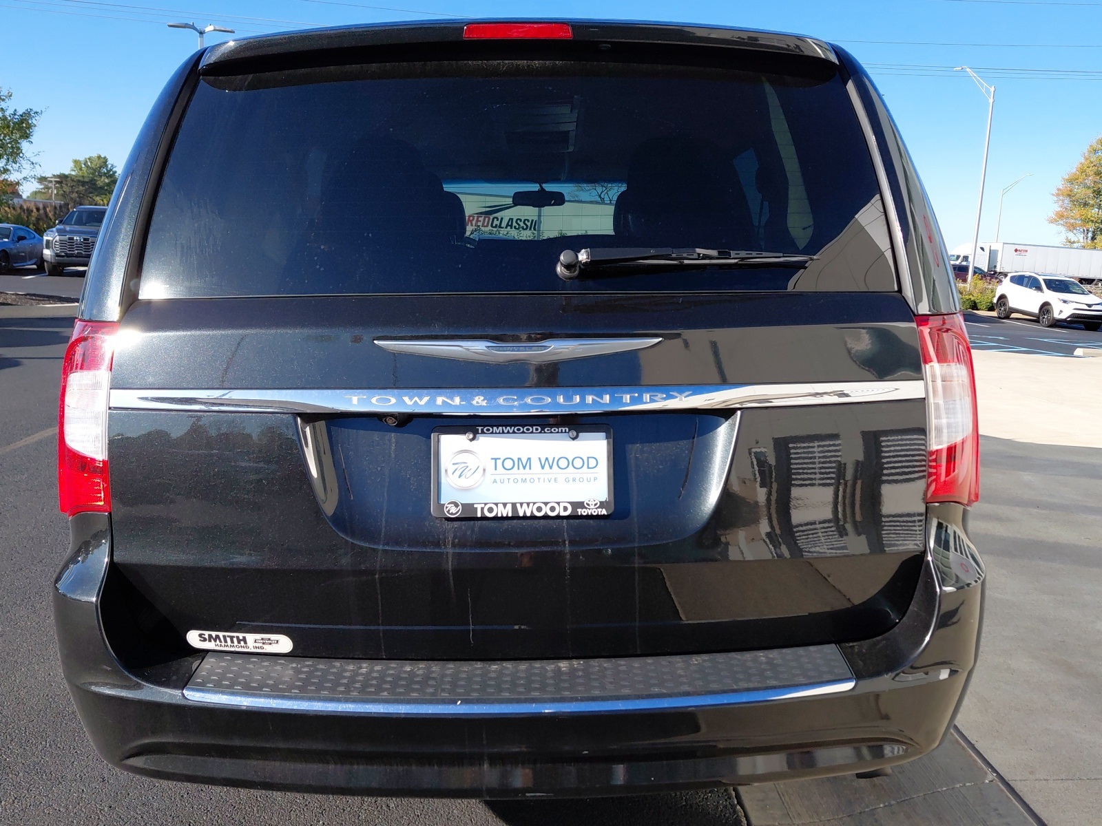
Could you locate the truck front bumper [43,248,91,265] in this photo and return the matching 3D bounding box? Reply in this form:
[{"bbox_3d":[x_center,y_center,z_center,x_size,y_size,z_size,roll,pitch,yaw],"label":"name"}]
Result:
[{"bbox_3d":[-12.870,-4.280,21.900,2.000,0.430,0.520,0,10,-15],"label":"truck front bumper"}]

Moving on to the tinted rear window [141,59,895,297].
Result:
[{"bbox_3d":[-0.056,-0.392,1.374,1.310,0.440,0.110,0,-11,-1],"label":"tinted rear window"}]

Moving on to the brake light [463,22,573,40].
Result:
[{"bbox_3d":[-0.054,-0.632,1.317,0.180,0.033,0.045,0,11,-1],"label":"brake light"}]

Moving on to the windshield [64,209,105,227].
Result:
[{"bbox_3d":[-13.289,-5.672,23.200,1.580,0.160,0.750,-2,51,-18],"label":"windshield"}]

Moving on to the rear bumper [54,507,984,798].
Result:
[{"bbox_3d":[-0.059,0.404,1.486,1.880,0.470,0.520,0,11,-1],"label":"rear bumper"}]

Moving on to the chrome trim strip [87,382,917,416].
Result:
[{"bbox_3d":[-0.055,-0.025,1.319,1.390,0.044,0.075,0,11,-1],"label":"chrome trim strip"}]

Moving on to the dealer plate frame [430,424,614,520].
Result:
[{"bbox_3d":[-0.049,0.104,1.372,0.314,0.160,0.020,0,3,-1],"label":"dealer plate frame"}]

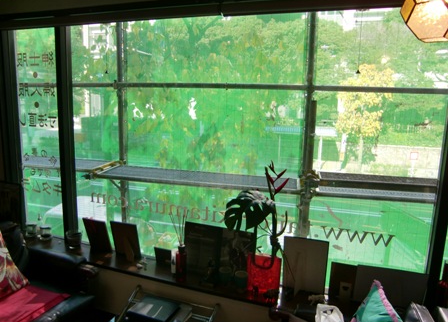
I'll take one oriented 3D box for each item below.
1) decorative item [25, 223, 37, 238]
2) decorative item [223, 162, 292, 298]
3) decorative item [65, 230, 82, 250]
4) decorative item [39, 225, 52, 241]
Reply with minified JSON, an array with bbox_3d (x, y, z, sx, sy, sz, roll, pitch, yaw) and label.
[{"bbox_3d":[-1.358,0.488,2.545,0.077,0.078,0.077,5,10,20],"label":"decorative item"},{"bbox_3d":[0.166,0.339,1.871,0.335,0.684,0.213,5,10,20],"label":"decorative item"},{"bbox_3d":[-0.979,0.522,2.368,0.095,0.090,0.095,5,10,20],"label":"decorative item"},{"bbox_3d":[-1.224,0.499,2.487,0.081,0.083,0.081,5,10,20],"label":"decorative item"}]

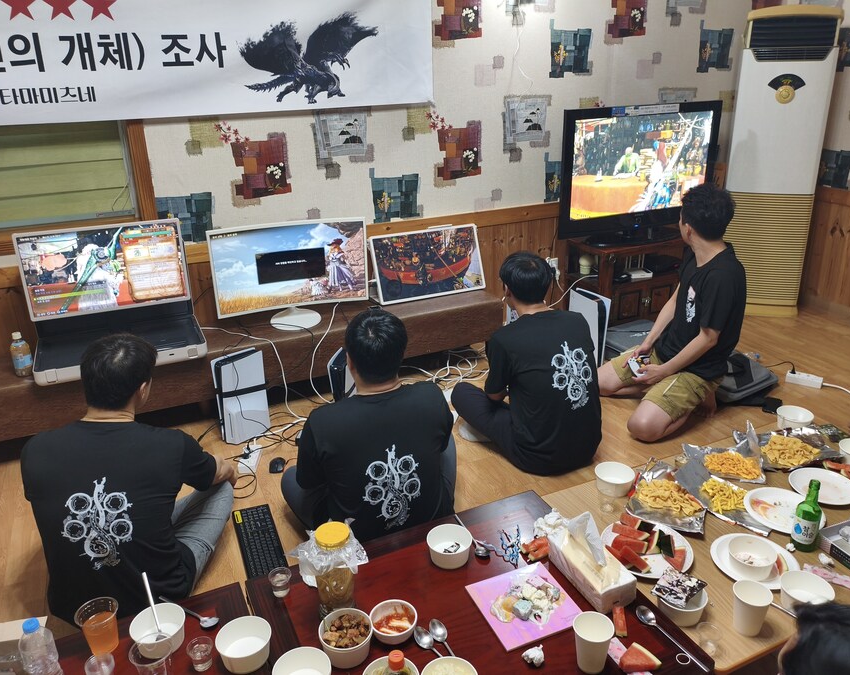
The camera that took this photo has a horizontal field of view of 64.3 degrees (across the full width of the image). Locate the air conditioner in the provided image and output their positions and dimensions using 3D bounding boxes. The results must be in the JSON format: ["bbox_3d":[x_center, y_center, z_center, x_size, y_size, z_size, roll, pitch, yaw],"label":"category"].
[{"bbox_3d":[2.269,-1.079,4.385,0.520,1.830,0.320,9,23,27],"label":"air conditioner"}]

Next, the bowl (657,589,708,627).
[{"bbox_3d":[0.656,0.680,1.734,0.123,0.062,0.123,-2,22,1],"label":"bowl"}]

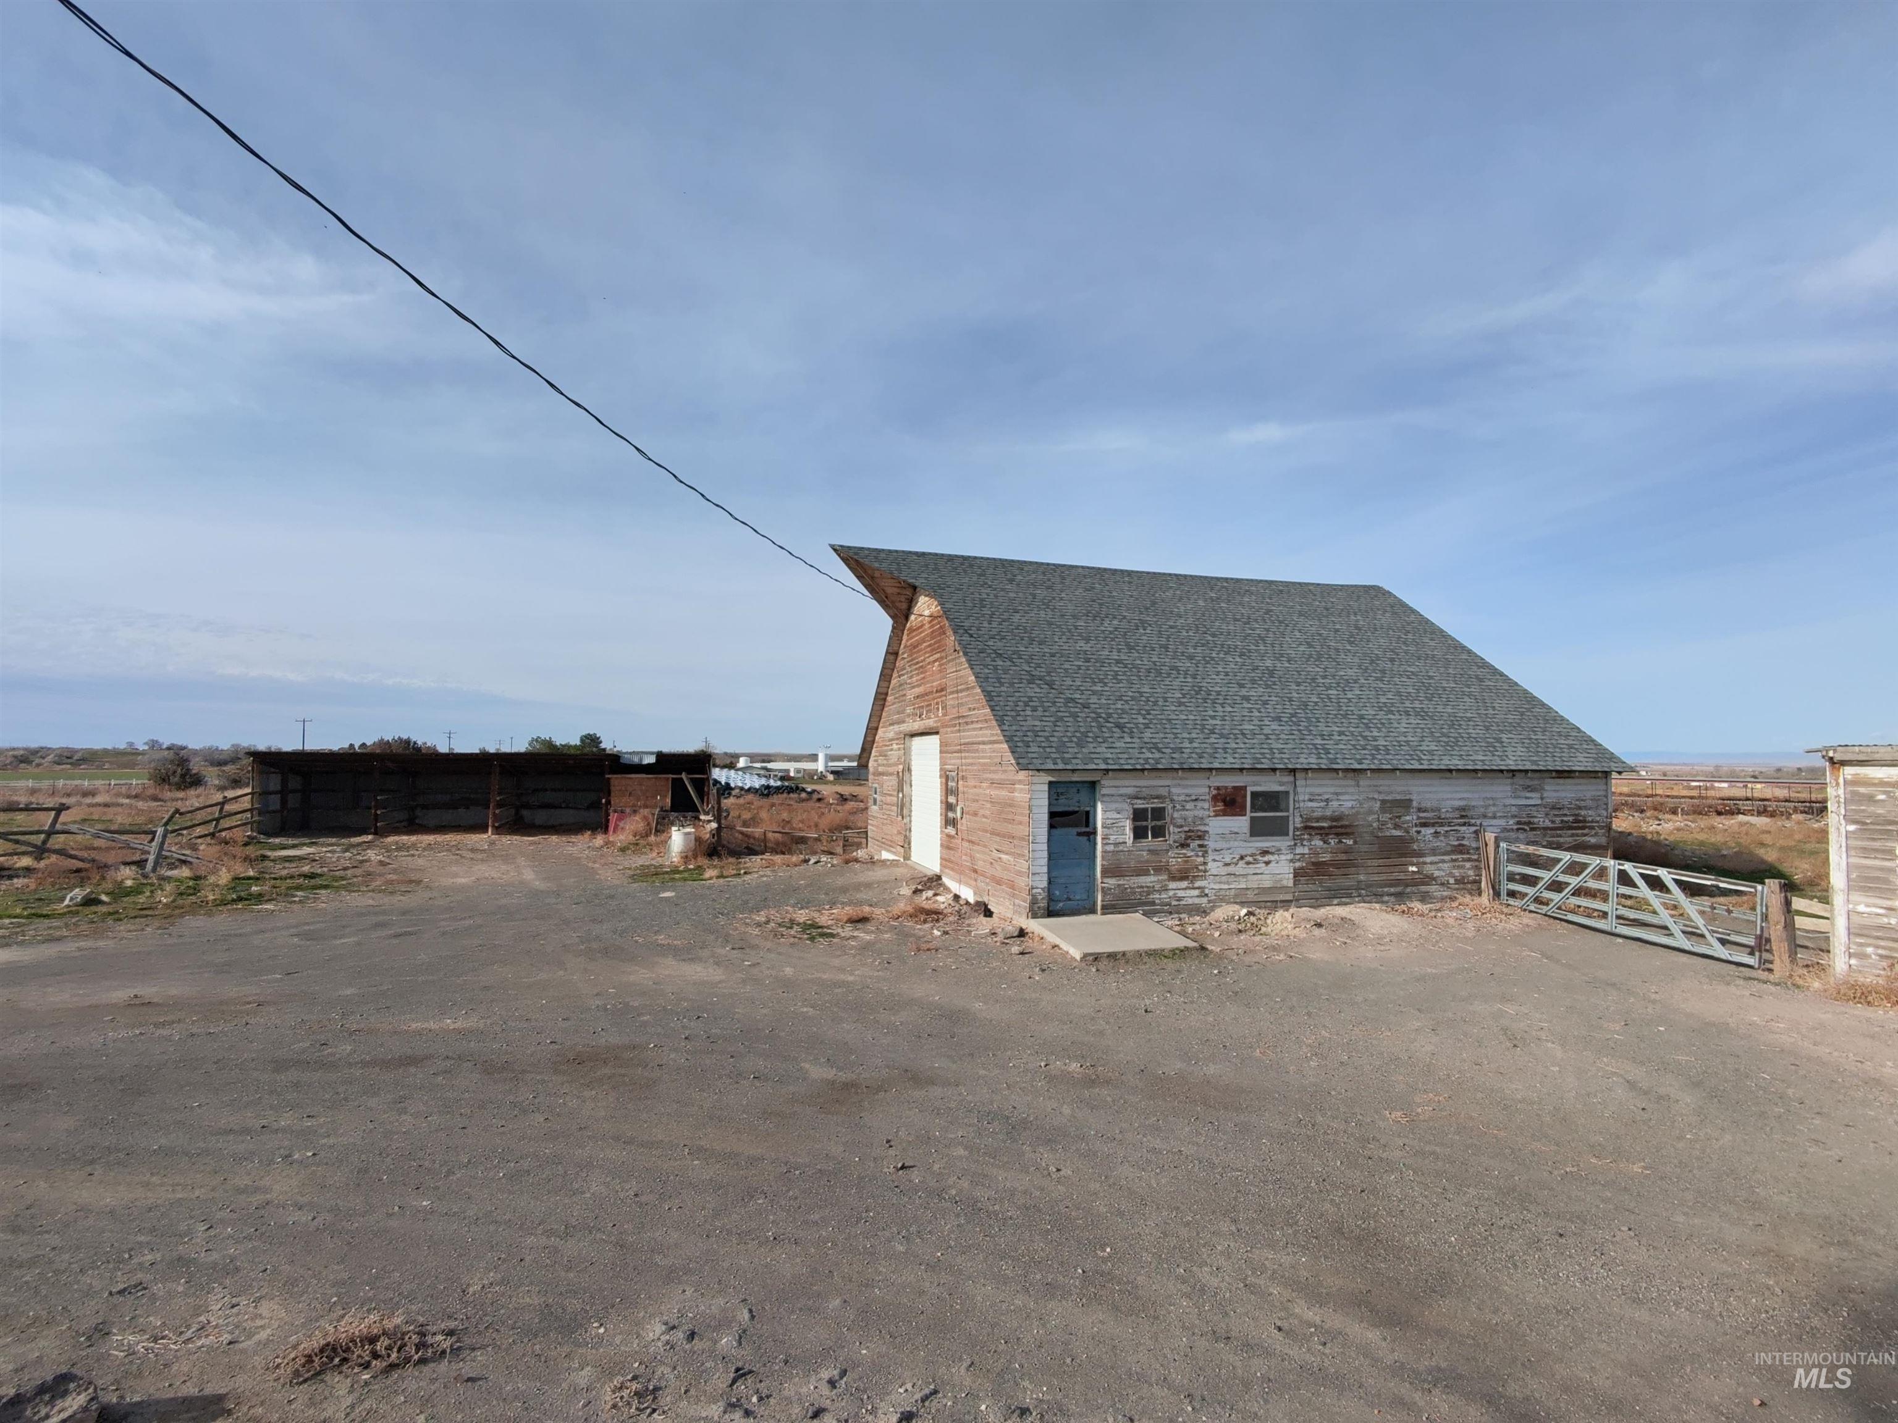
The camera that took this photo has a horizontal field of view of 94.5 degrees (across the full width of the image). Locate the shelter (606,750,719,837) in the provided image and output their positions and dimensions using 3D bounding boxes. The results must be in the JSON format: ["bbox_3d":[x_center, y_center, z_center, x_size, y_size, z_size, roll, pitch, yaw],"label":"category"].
[{"bbox_3d":[-10.919,3.108,33.439,3.660,2.770,4.400,1,-4,-14],"label":"shelter"}]

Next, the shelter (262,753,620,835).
[{"bbox_3d":[-16.918,2.826,30.203,10.900,2.600,3.200,1,-3,-9],"label":"shelter"}]

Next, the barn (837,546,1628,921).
[{"bbox_3d":[4.484,0.119,21.049,14.838,7.210,12.765,1,-4,-17],"label":"barn"}]

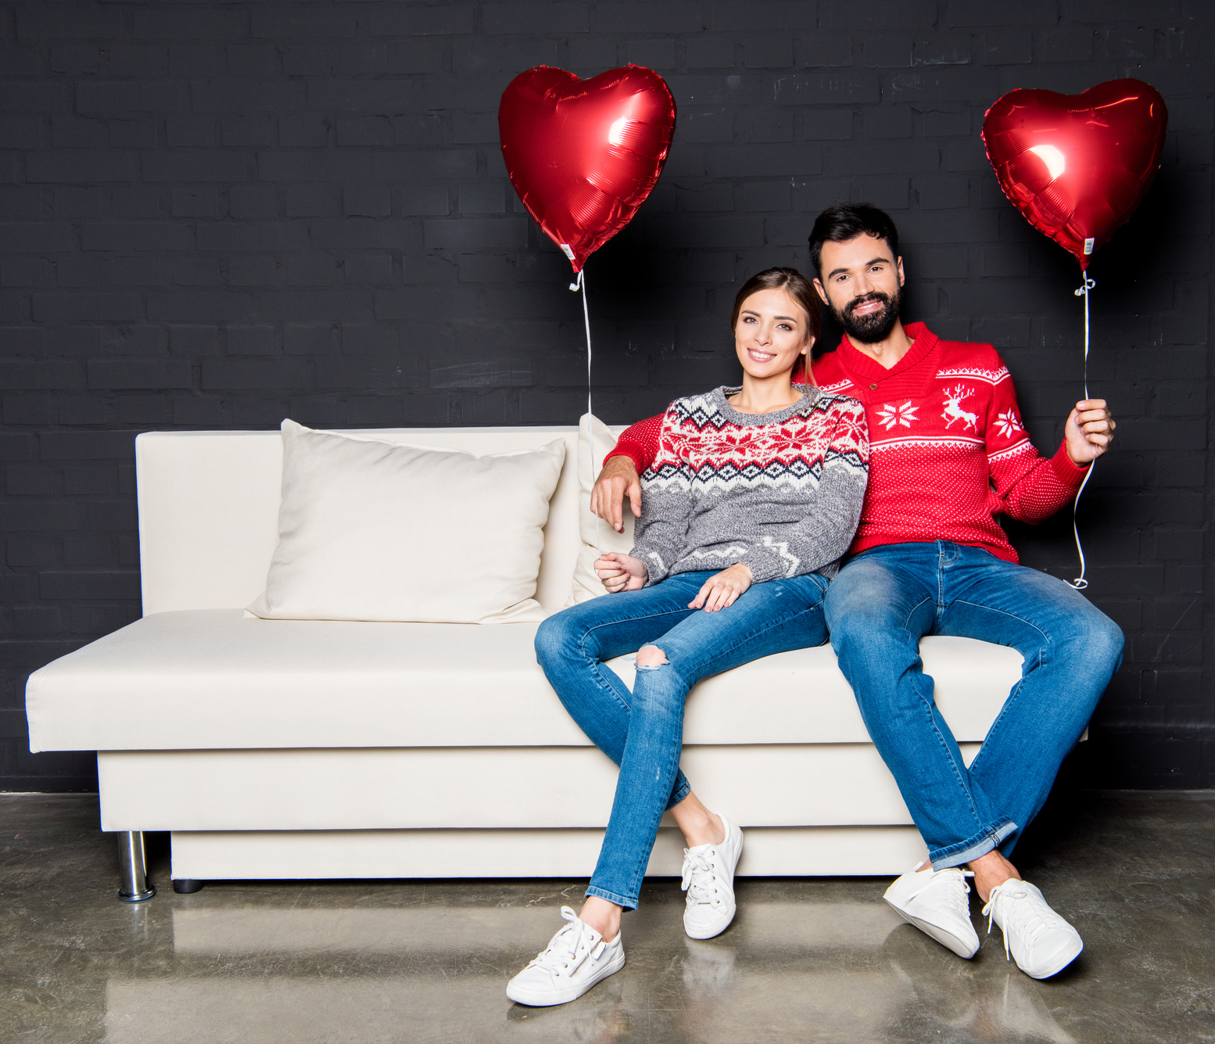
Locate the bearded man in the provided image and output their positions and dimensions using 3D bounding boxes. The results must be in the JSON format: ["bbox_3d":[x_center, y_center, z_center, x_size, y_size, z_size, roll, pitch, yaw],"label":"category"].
[{"bbox_3d":[0.485,0.035,3.154,0.990,1.310,0.920,0,5,3],"label":"bearded man"}]

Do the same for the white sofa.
[{"bbox_3d":[-0.088,0.241,3.482,1.873,0.850,0.850,-1,5,0],"label":"white sofa"}]

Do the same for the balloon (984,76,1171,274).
[{"bbox_3d":[0.911,-0.678,3.388,0.380,0.390,0.200,-4,-3,-2],"label":"balloon"}]

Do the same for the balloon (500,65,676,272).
[{"bbox_3d":[-0.036,-0.654,3.224,0.370,0.390,0.200,3,6,24],"label":"balloon"}]

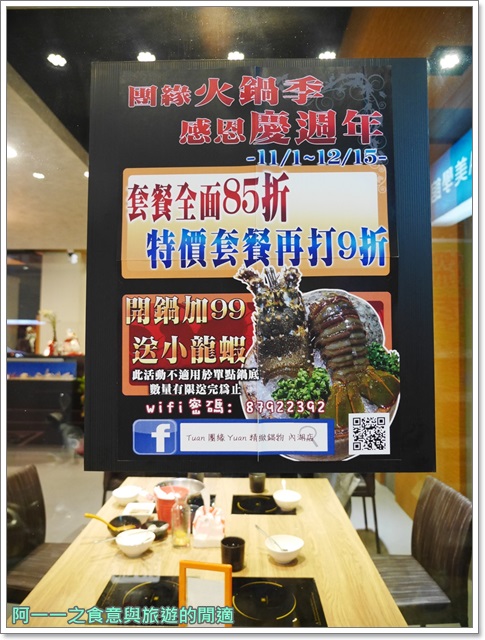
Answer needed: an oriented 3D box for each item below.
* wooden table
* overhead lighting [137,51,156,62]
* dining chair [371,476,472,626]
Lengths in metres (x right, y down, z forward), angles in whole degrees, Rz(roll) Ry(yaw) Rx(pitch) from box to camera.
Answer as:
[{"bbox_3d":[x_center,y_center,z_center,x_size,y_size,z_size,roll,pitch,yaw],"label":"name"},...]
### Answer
[{"bbox_3d":[-0.086,1.177,1.582,1.038,0.750,1.415,0,-2,1],"label":"wooden table"},{"bbox_3d":[-0.486,-1.343,2.257,0.100,0.040,0.100,0,-2,1],"label":"overhead lighting"},{"bbox_3d":[0.649,1.141,1.854,0.530,0.840,0.410,0,-2,1],"label":"dining chair"}]

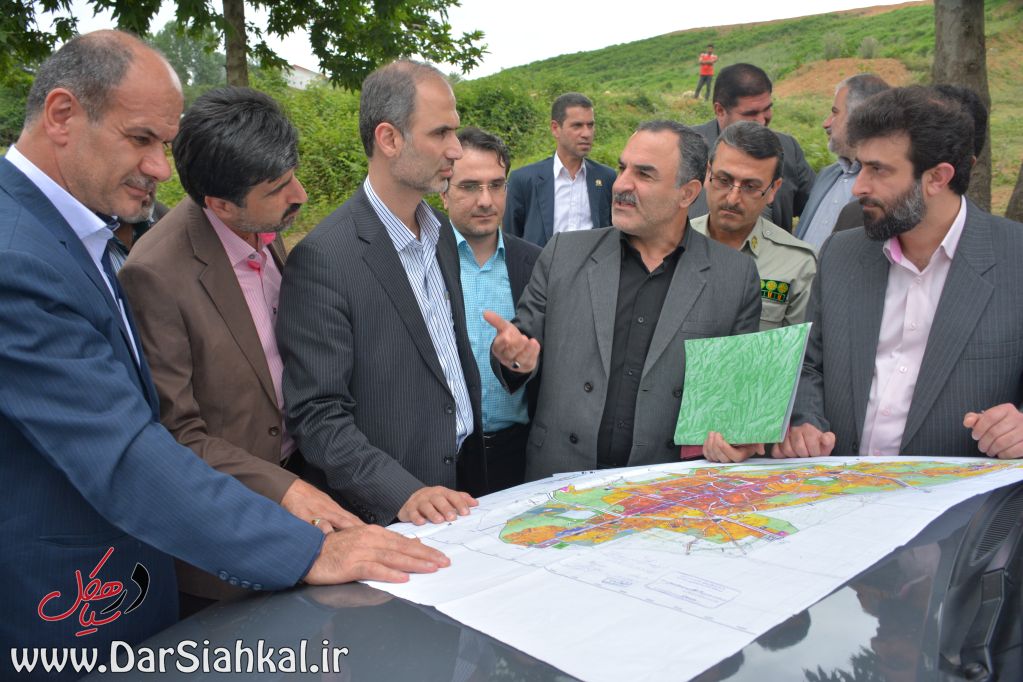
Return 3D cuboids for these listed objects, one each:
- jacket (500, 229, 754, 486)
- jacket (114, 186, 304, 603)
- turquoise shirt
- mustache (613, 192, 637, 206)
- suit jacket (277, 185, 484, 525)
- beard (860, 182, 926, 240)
[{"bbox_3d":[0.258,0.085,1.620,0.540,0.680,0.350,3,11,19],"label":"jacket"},{"bbox_3d":[-0.515,0.095,1.360,0.320,0.710,0.460,4,11,20],"label":"jacket"},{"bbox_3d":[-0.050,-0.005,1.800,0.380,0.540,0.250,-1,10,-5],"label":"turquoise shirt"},{"bbox_3d":[0.222,-0.283,1.530,0.030,0.025,0.062,-6,12,-32],"label":"mustache"},{"bbox_3d":[-0.248,0.050,1.450,0.340,0.700,0.480,4,11,20],"label":"suit jacket"},{"bbox_3d":[0.653,-0.222,1.310,0.095,0.105,0.130,-3,11,-18],"label":"beard"}]

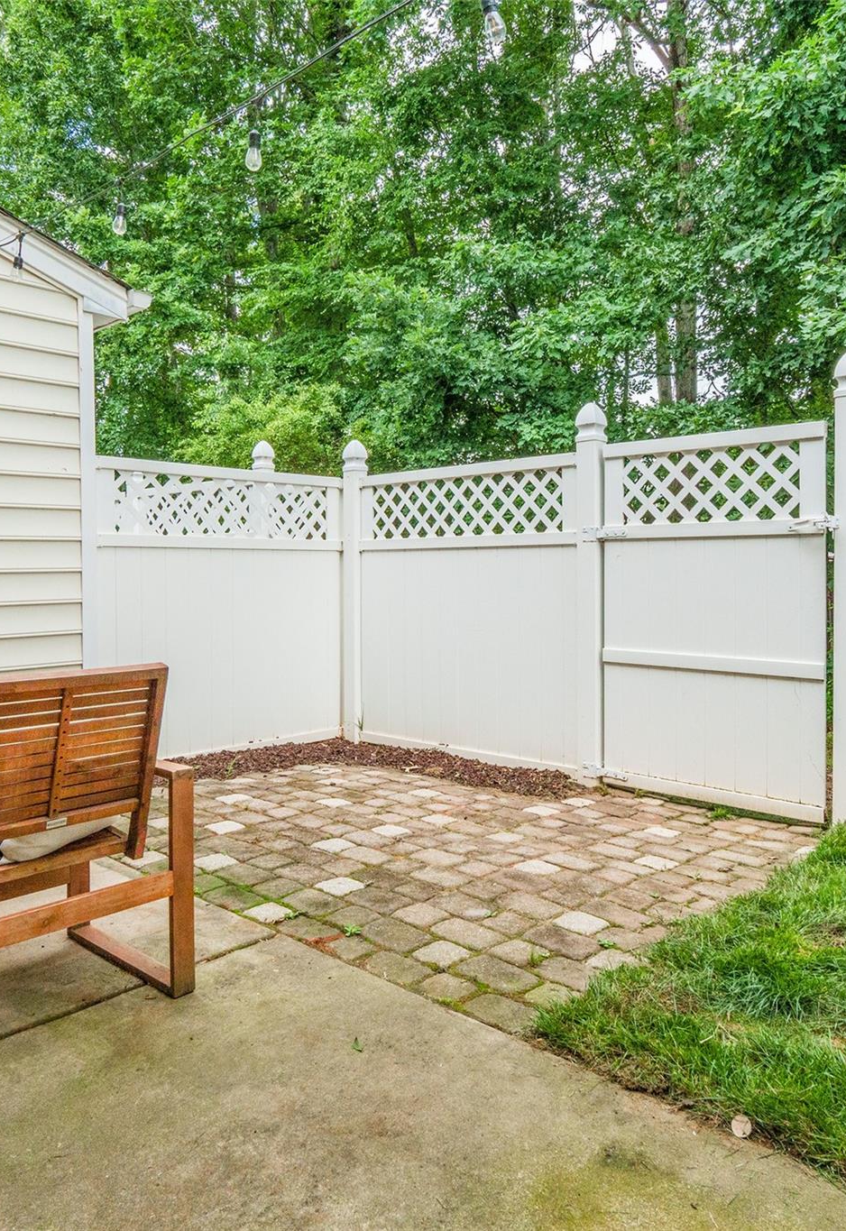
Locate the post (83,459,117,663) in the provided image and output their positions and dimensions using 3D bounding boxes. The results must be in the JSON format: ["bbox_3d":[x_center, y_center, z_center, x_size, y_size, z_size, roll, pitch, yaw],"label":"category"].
[{"bbox_3d":[-1.845,0.026,4.680,0.130,1.770,0.135,2,4,44],"label":"post"}]

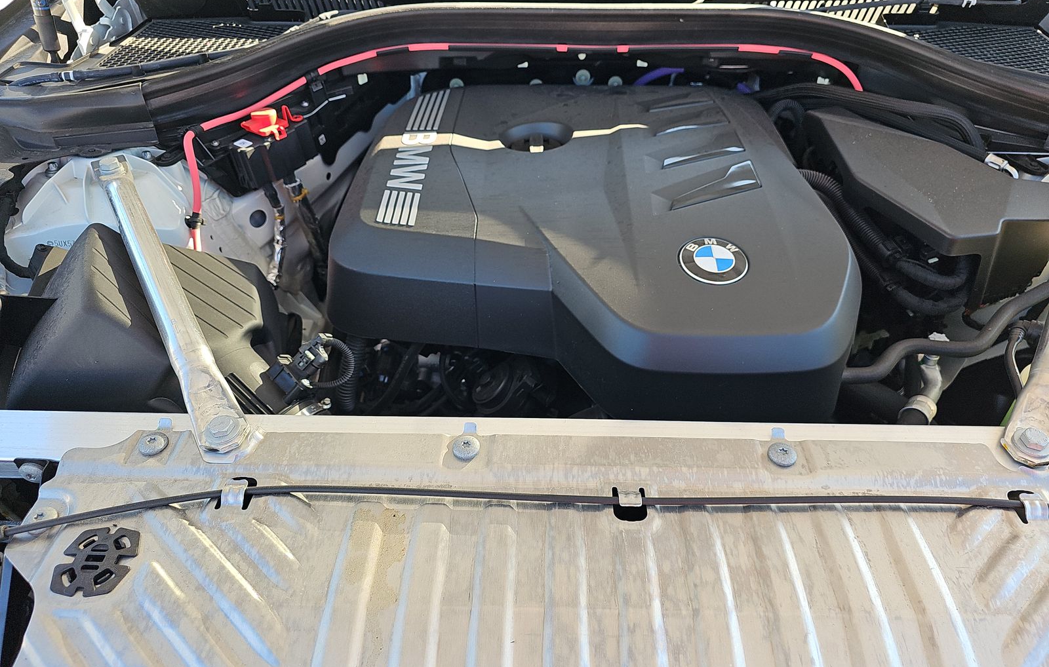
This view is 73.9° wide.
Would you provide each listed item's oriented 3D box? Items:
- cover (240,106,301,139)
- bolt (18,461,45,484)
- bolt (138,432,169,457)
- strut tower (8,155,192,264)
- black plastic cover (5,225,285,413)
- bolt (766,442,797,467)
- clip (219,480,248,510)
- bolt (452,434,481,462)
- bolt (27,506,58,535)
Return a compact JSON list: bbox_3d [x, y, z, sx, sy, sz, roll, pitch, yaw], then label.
[{"bbox_3d":[-0.307,-0.256,0.844,0.064,0.029,0.042,-28,49,-28],"label":"cover"},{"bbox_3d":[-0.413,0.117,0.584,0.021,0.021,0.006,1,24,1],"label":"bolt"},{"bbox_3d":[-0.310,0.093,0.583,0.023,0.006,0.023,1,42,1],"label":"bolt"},{"bbox_3d":[-0.485,-0.141,0.815,0.220,0.110,0.195,1,42,1],"label":"strut tower"},{"bbox_3d":[-0.380,0.014,0.739,0.275,0.170,0.225,1,42,1],"label":"black plastic cover"},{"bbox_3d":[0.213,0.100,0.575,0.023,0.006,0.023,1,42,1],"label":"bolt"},{"bbox_3d":[-0.229,0.127,0.552,0.018,0.011,0.023,1,42,1],"label":"clip"},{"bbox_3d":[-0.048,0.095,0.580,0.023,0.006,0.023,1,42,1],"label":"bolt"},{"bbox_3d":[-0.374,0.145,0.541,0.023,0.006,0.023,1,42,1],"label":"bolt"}]

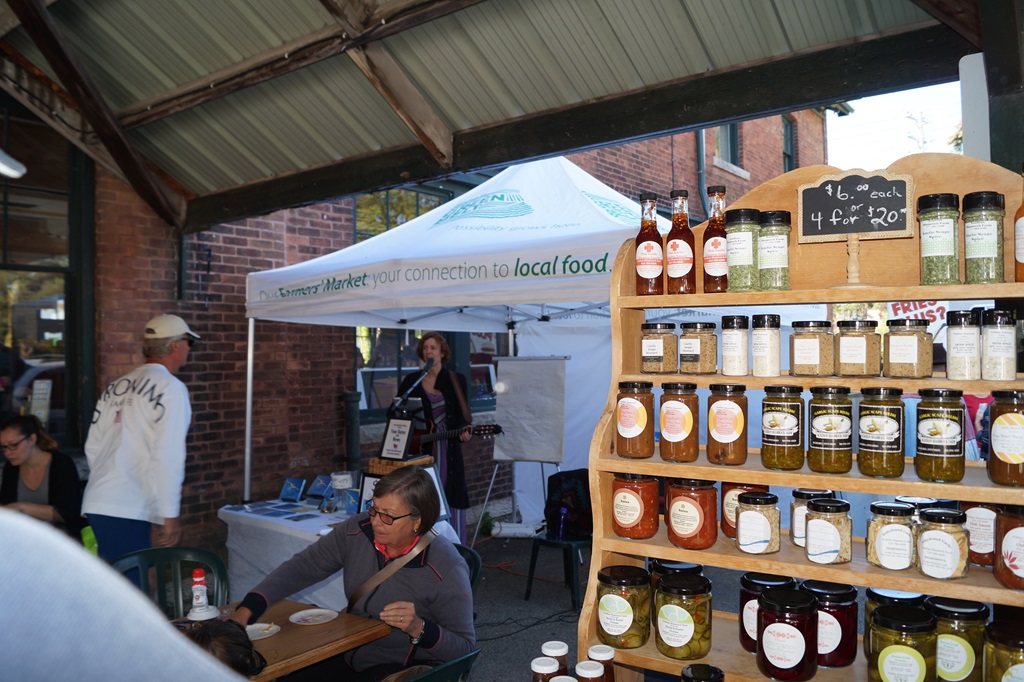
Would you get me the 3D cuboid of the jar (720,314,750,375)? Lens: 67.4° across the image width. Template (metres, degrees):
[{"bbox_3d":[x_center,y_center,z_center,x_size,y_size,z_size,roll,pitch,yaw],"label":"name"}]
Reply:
[{"bbox_3d":[0.362,0.008,1.241,0.043,0.098,0.043,0,0,0],"label":"jar"}]

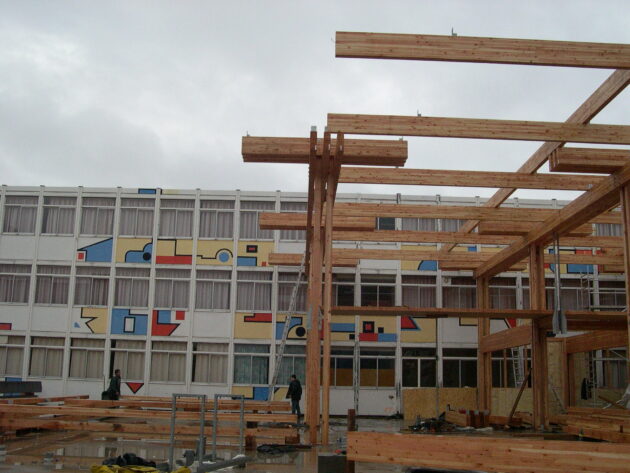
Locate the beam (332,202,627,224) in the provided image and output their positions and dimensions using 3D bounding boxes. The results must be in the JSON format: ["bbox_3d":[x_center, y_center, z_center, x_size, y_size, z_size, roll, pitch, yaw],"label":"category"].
[{"bbox_3d":[4.803,-0.689,21.239,9.214,0.400,0.120,1,-11,-1],"label":"beam"}]

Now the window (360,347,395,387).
[{"bbox_3d":[2.639,5.501,29.070,1.495,1.765,0.120,1,-11,-1],"label":"window"}]

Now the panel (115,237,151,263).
[{"bbox_3d":[-7.829,0.624,29.835,1.586,1.115,0.070,1,-11,-1],"label":"panel"}]

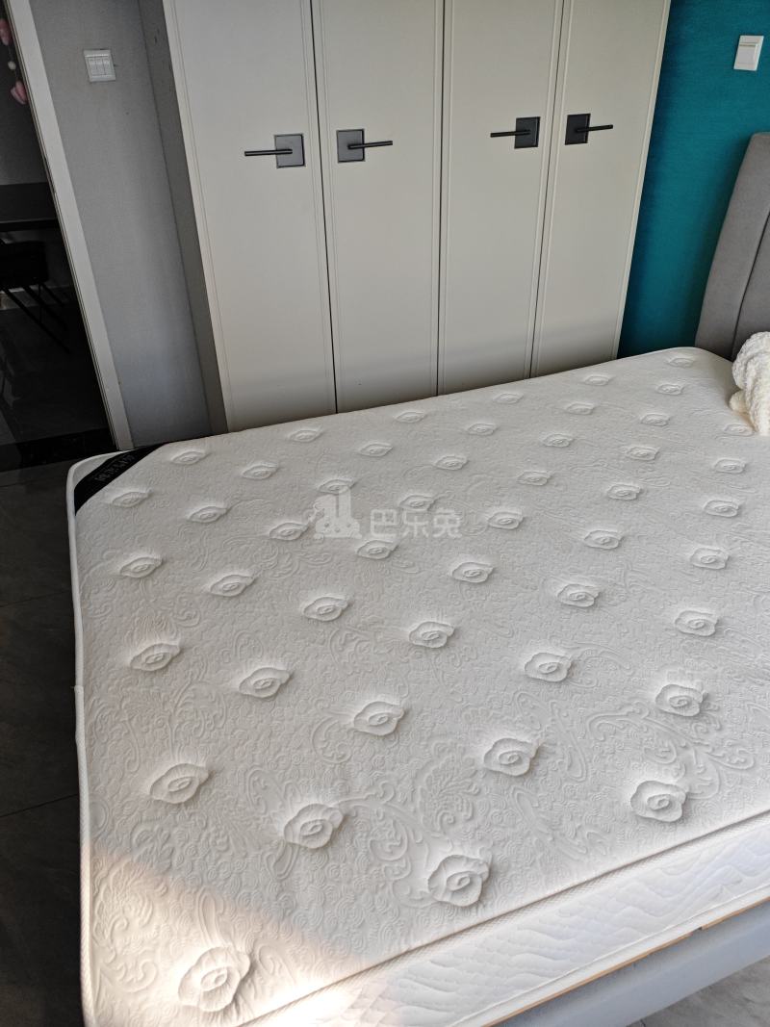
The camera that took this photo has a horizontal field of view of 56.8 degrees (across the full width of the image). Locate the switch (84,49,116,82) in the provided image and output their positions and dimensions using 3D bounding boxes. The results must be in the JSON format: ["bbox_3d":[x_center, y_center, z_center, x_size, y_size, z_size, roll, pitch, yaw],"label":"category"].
[{"bbox_3d":[-0.951,-1.494,2.377,0.086,0.086,0.012,-12,33,-17],"label":"switch"}]

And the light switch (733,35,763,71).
[{"bbox_3d":[1.079,-1.360,2.105,0.012,0.086,0.086,-12,33,-17],"label":"light switch"}]

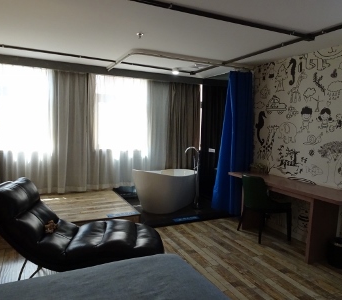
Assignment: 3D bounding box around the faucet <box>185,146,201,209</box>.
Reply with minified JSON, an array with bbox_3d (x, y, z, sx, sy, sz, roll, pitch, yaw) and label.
[{"bbox_3d":[0.401,0.490,4.920,0.320,1.087,0.160,1,5,-8],"label":"faucet"}]

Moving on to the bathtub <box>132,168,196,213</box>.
[{"bbox_3d":[-0.071,0.688,4.858,1.254,0.679,0.679,-1,5,-26],"label":"bathtub"}]

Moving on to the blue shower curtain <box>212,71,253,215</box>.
[{"bbox_3d":[1.009,-0.108,4.641,0.460,2.372,0.397,-1,5,-26],"label":"blue shower curtain"}]

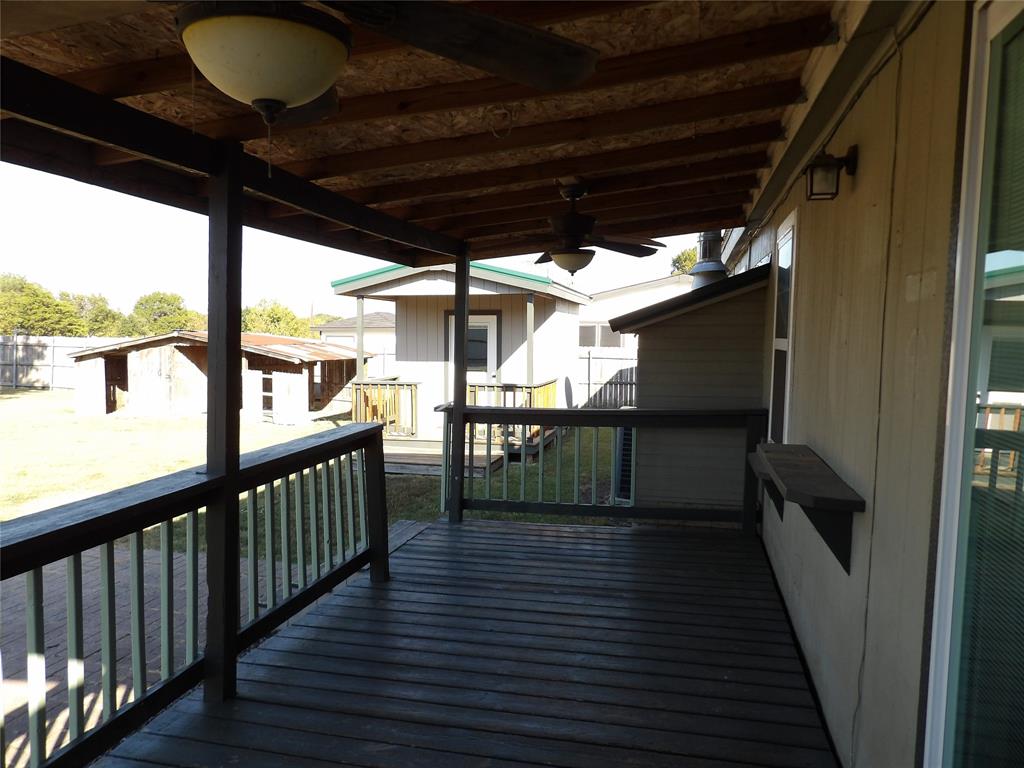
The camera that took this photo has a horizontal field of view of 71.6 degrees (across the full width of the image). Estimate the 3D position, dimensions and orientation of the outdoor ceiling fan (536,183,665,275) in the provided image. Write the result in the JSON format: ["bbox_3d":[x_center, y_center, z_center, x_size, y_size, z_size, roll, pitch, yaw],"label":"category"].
[{"bbox_3d":[0.353,-0.908,4.157,1.240,0.548,1.240,2,4,14],"label":"outdoor ceiling fan"}]

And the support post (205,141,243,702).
[{"bbox_3d":[-1.186,0.173,2.925,0.094,2.268,0.094,2,4,14],"label":"support post"}]

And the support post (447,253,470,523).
[{"bbox_3d":[-0.429,0.019,5.824,0.095,2.223,0.095,2,4,14],"label":"support post"}]

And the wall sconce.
[{"bbox_3d":[1.182,-0.781,2.641,0.171,0.193,0.125,2,4,14],"label":"wall sconce"}]

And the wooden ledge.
[{"bbox_3d":[1.167,0.485,2.890,0.229,0.301,1.198,2,4,14],"label":"wooden ledge"}]

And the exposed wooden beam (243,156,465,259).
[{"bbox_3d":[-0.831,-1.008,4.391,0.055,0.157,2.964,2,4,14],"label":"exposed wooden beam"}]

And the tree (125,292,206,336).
[{"bbox_3d":[-24.464,-3.936,50.160,6.000,5.027,5.800,0,4,-26],"label":"tree"}]

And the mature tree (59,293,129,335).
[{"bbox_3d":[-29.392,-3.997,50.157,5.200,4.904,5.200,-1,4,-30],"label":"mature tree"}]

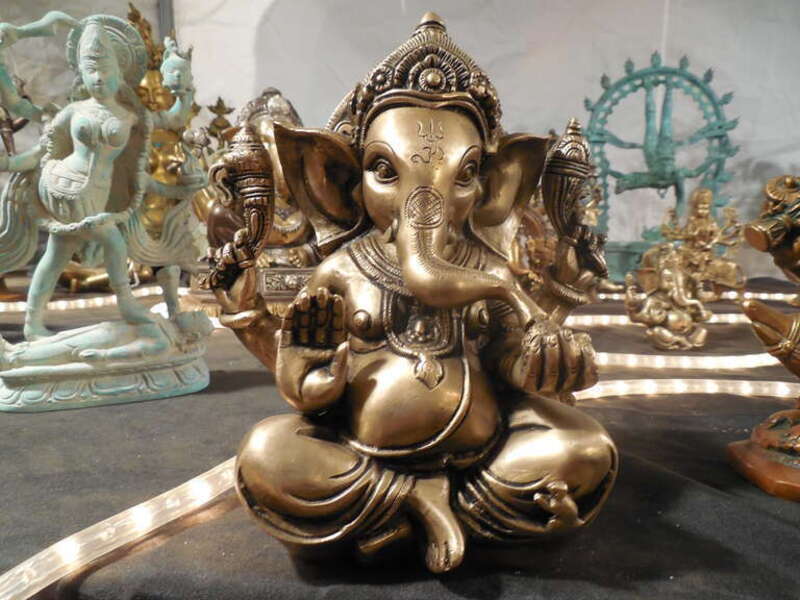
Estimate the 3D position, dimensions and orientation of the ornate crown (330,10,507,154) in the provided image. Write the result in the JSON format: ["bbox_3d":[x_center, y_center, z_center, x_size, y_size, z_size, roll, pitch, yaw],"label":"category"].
[{"bbox_3d":[0.006,-0.089,0.238,0.066,0.052,0.060,-1,8,-11],"label":"ornate crown"}]

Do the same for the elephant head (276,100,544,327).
[{"bbox_3d":[0.005,-0.037,0.238,0.110,0.084,0.066,-1,8,-11],"label":"elephant head"}]

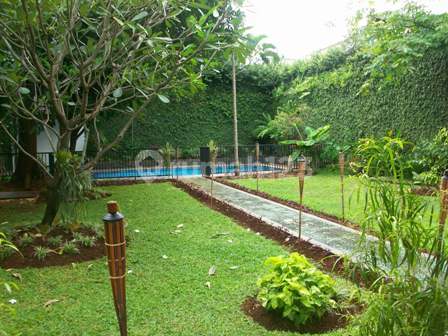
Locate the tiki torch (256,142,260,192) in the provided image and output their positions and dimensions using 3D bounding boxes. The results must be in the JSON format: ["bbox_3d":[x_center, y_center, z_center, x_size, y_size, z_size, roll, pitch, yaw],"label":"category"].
[{"bbox_3d":[0.836,0.001,10.877,0.100,1.220,0.100,-1,5,0],"label":"tiki torch"}]

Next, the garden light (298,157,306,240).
[{"bbox_3d":[1.089,0.429,6.192,0.100,1.220,0.100,-1,5,0],"label":"garden light"}]

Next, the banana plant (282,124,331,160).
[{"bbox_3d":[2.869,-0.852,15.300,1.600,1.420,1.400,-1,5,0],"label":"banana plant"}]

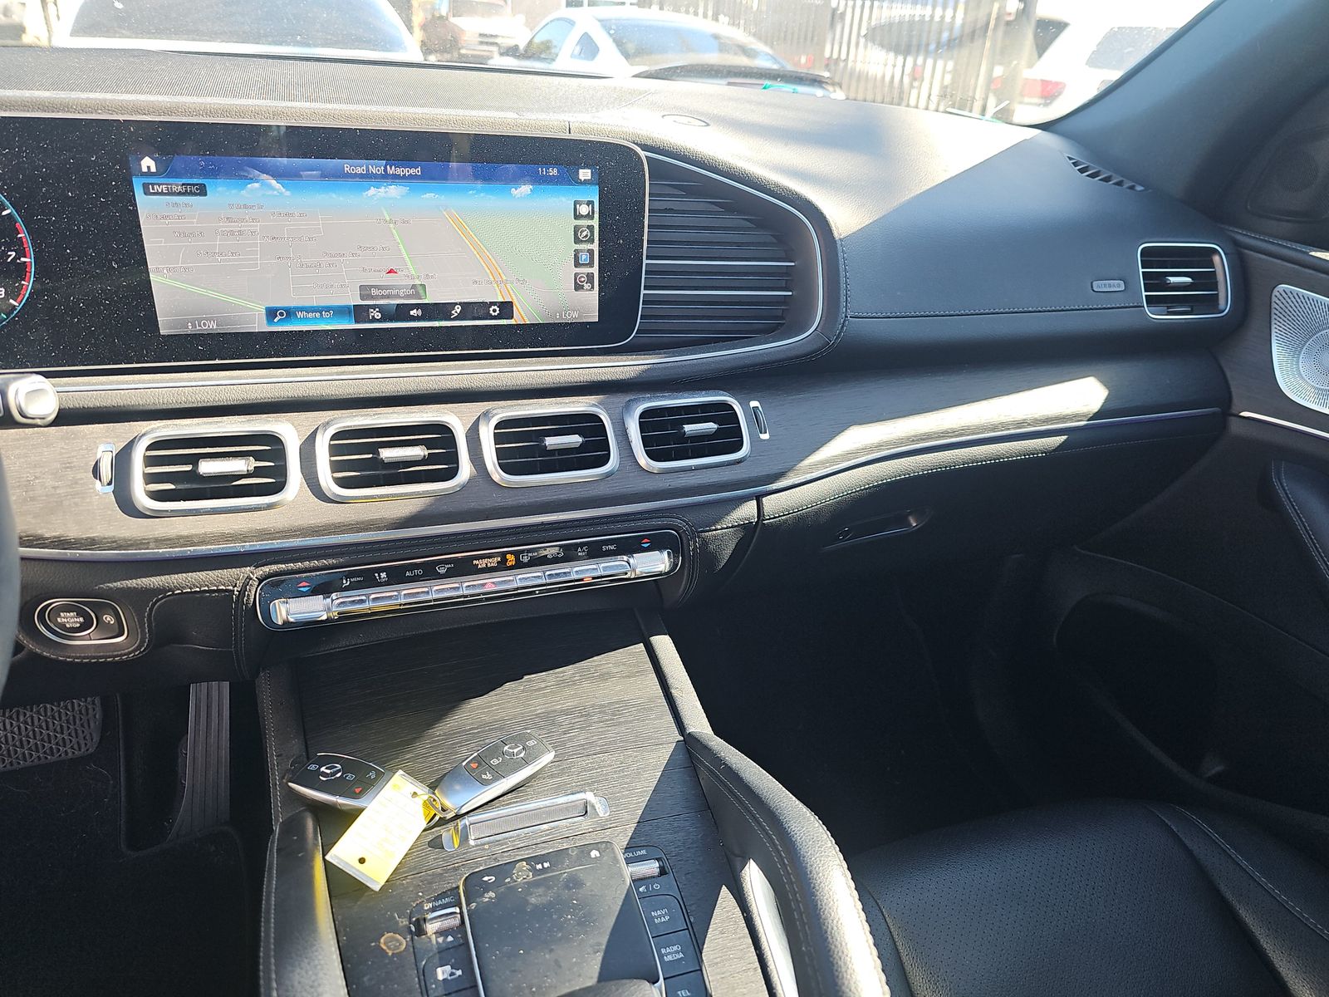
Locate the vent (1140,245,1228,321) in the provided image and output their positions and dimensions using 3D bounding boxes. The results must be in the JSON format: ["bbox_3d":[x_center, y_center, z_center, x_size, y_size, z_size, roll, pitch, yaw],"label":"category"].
[{"bbox_3d":[0.468,-0.197,0.803,0.096,0.067,0.035,-4,4,-16],"label":"vent"}]

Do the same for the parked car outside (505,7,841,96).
[{"bbox_3d":[-0.265,-3.280,7.330,1.880,1.390,4.700,-7,30,-21],"label":"parked car outside"}]

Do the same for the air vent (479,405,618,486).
[{"bbox_3d":[-0.082,-0.039,0.639,0.098,0.056,0.035,-6,-7,-18],"label":"air vent"}]

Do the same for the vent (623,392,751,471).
[{"bbox_3d":[0.020,-0.050,0.675,0.096,0.056,0.035,-7,-7,-20],"label":"vent"}]

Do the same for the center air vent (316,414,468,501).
[{"bbox_3d":[-0.185,-0.029,0.605,0.098,0.056,0.035,-6,-7,-18],"label":"center air vent"}]

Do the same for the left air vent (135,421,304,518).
[{"bbox_3d":[-0.290,-0.020,0.571,0.098,0.056,0.035,-5,-8,-17],"label":"left air vent"}]

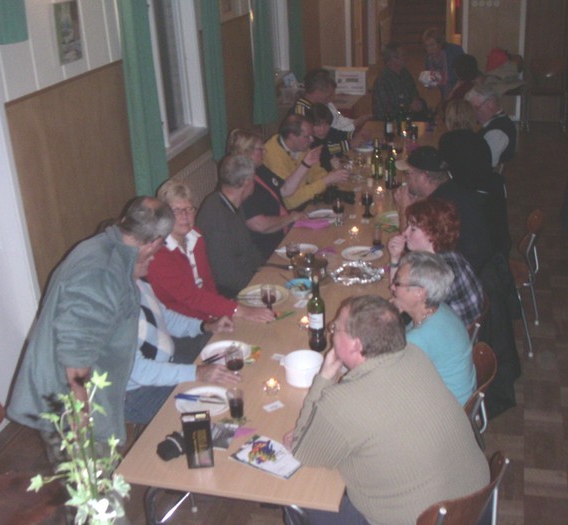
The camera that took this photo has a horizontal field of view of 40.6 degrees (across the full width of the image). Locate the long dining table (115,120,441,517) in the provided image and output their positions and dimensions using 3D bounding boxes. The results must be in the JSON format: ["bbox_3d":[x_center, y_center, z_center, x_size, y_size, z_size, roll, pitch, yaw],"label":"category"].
[{"bbox_3d":[0.421,0.061,4.667,0.720,0.740,4.980,4,24,13],"label":"long dining table"}]

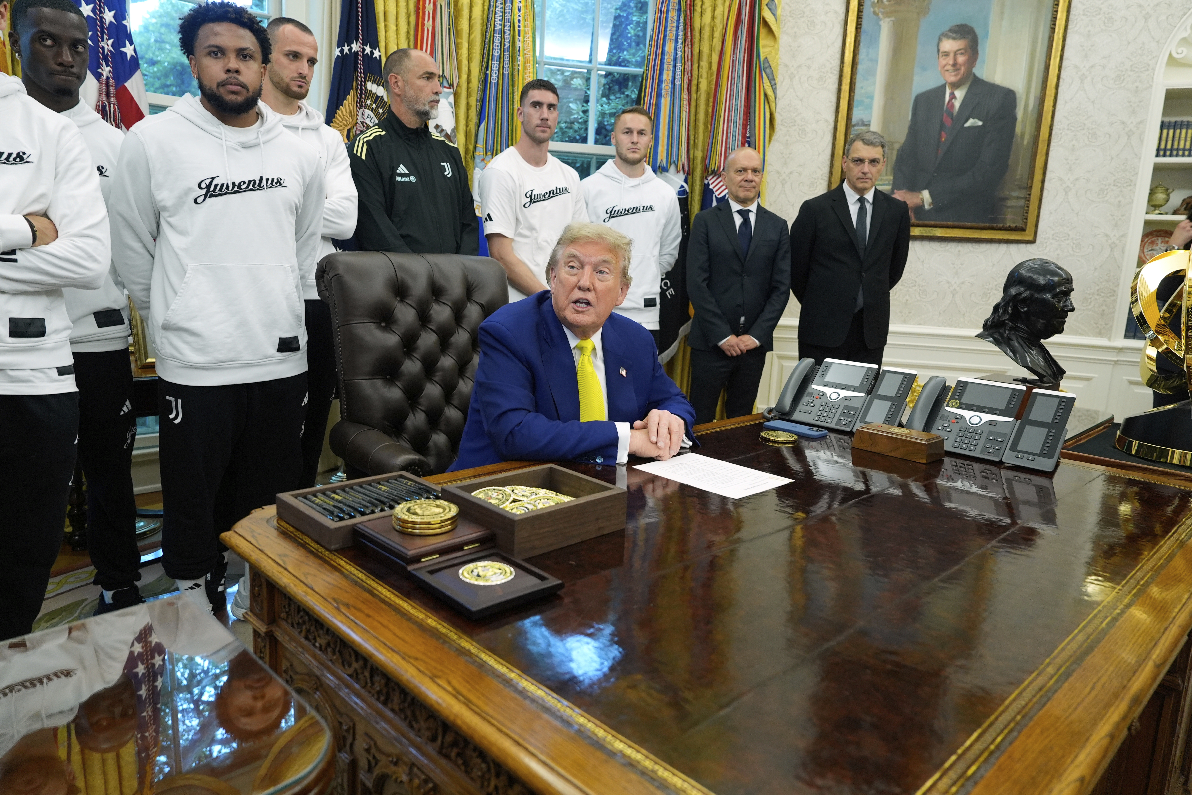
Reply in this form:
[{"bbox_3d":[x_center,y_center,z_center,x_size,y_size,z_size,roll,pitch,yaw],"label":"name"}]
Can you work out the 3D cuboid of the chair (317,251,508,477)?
[{"bbox_3d":[-0.372,0.219,2.386,0.700,1.260,0.750,-8,15,-44],"label":"chair"}]

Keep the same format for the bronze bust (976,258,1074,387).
[{"bbox_3d":[1.344,-0.234,2.490,0.220,0.380,0.270,-7,14,-39],"label":"bronze bust"}]

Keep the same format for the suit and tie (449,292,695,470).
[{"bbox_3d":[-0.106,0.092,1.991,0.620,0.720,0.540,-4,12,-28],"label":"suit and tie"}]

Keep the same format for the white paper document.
[{"bbox_3d":[0.256,0.167,1.743,0.279,0.002,0.216,13,15,43],"label":"white paper document"}]

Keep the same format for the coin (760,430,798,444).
[{"bbox_3d":[0.487,0.103,2.114,0.097,0.008,0.097,2,11,0],"label":"coin"}]

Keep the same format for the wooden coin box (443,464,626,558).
[{"bbox_3d":[-0.105,0.191,1.370,0.243,0.066,0.200,-8,15,-44],"label":"wooden coin box"}]

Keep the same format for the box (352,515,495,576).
[{"bbox_3d":[-0.266,0.225,1.239,0.152,0.034,0.152,-8,15,-44],"label":"box"}]

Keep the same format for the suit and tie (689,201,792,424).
[{"bbox_3d":[0.595,-0.112,3.537,0.470,1.450,0.290,3,11,4],"label":"suit and tie"}]

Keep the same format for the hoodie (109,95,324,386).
[{"bbox_3d":[-1.107,-0.460,2.395,0.580,0.810,0.320,-5,13,-35],"label":"hoodie"}]

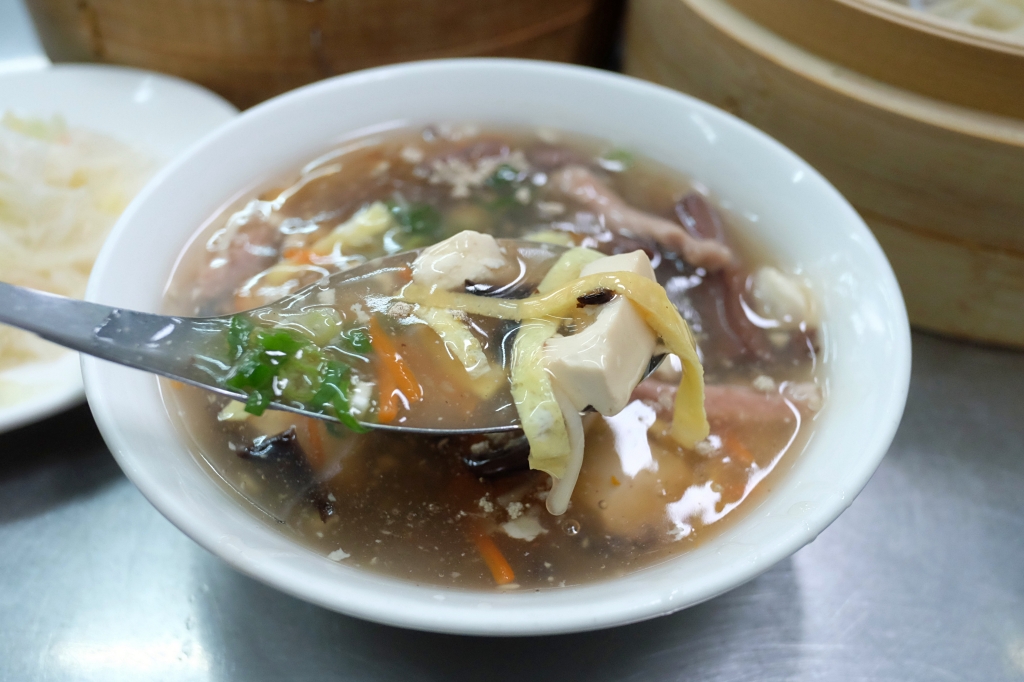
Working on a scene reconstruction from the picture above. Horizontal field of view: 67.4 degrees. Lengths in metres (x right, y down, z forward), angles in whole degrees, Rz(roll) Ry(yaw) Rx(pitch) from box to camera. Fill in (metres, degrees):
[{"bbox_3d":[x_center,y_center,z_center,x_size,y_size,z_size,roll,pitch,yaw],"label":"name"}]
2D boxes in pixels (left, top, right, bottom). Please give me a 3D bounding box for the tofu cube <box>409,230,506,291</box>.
[{"bbox_3d":[-0.010,-0.013,0.136,0.017,0.011,0.013,-7,46,-8],"label":"tofu cube"}]

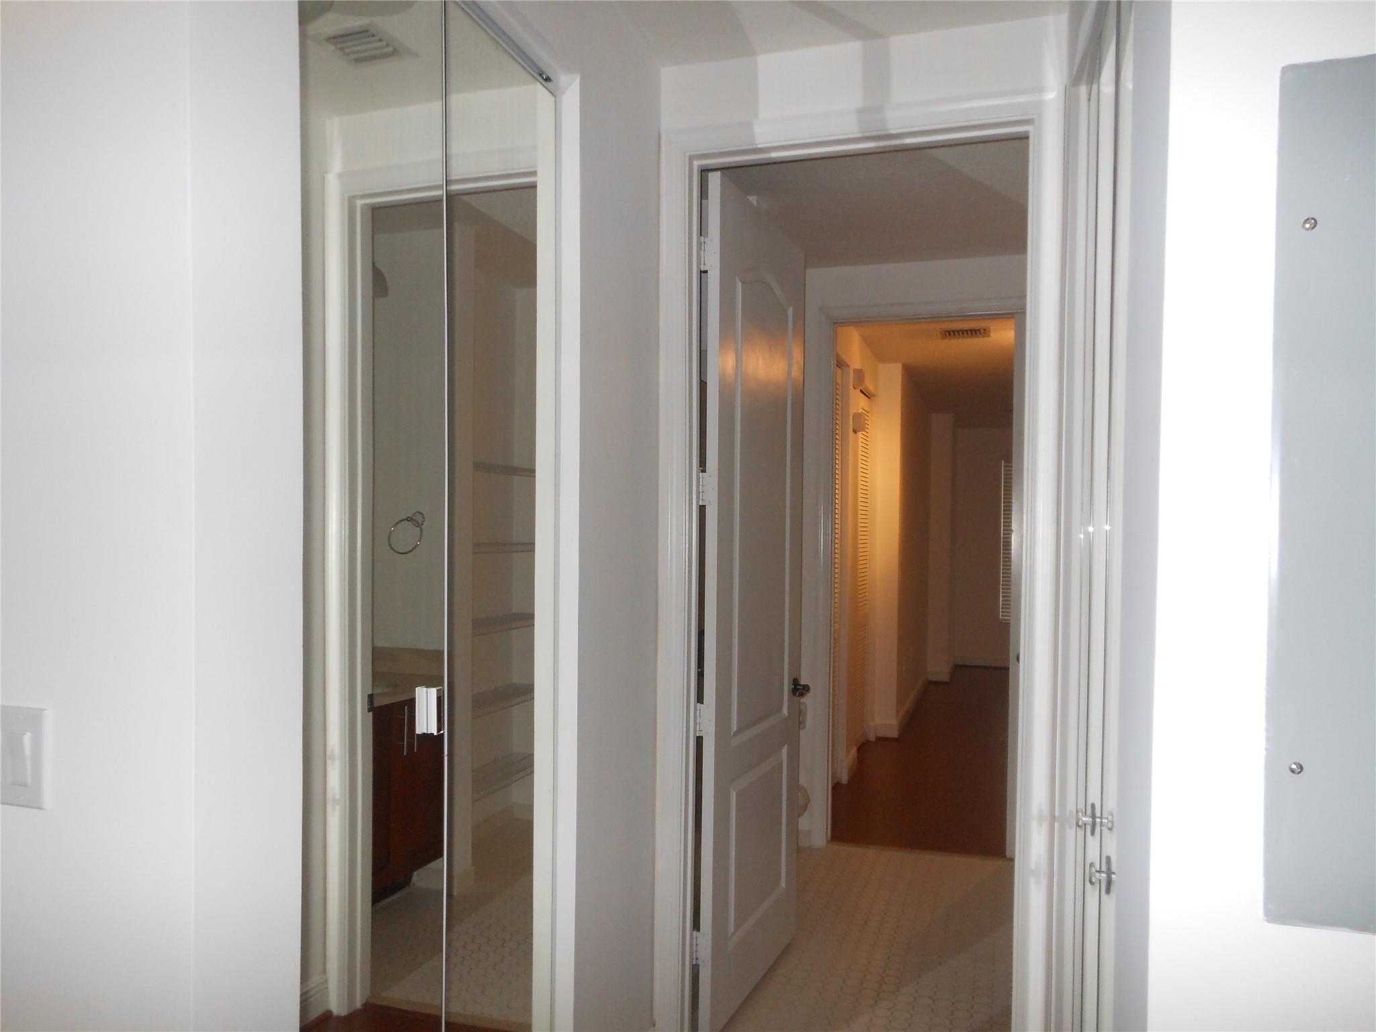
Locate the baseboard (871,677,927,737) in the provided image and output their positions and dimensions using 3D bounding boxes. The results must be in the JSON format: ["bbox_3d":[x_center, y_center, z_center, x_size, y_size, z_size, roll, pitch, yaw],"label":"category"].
[{"bbox_3d":[1.868,1.580,8.515,0.180,0.100,2.850,0,-1,18],"label":"baseboard"}]

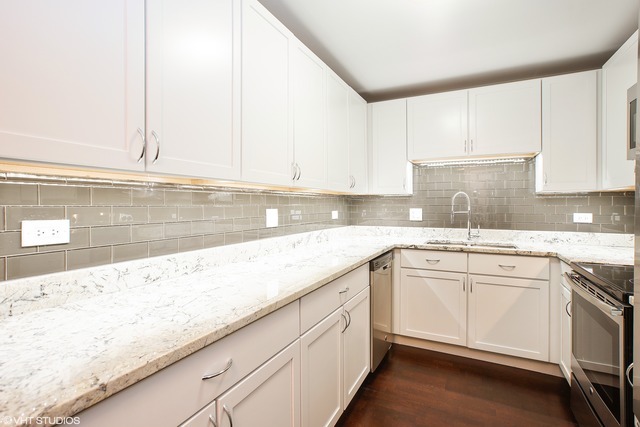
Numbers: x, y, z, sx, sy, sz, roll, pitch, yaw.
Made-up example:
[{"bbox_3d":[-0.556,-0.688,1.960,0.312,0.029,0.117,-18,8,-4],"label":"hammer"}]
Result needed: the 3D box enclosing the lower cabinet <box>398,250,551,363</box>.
[{"bbox_3d":[1.327,0.688,2.704,1.079,0.781,0.627,1,2,27],"label":"lower cabinet"}]

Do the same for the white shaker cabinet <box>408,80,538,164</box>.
[{"bbox_3d":[1.387,-0.800,2.811,1.065,0.588,0.317,1,2,27],"label":"white shaker cabinet"}]

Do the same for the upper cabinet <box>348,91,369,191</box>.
[{"bbox_3d":[0.221,-0.639,2.909,0.324,0.910,0.525,1,2,27],"label":"upper cabinet"}]

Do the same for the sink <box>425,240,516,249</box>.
[{"bbox_3d":[1.320,0.369,2.662,0.735,0.200,0.395,1,2,27],"label":"sink"}]

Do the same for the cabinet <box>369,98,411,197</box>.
[{"bbox_3d":[0.738,-0.646,3.142,0.389,0.910,0.317,1,2,27],"label":"cabinet"}]

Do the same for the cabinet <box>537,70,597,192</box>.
[{"bbox_3d":[2.014,-0.632,2.498,0.342,0.910,0.317,1,2,27],"label":"cabinet"}]

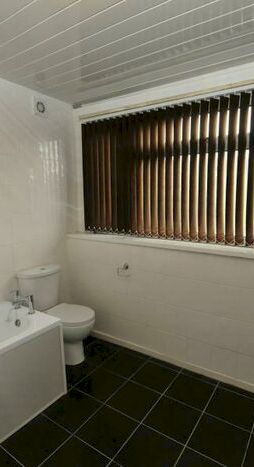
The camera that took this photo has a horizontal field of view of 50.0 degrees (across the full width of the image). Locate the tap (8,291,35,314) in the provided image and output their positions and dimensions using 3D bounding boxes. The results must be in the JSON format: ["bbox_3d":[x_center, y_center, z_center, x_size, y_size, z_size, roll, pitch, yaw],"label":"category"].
[{"bbox_3d":[-0.834,0.539,2.089,0.248,0.148,0.133,4,10,34],"label":"tap"}]

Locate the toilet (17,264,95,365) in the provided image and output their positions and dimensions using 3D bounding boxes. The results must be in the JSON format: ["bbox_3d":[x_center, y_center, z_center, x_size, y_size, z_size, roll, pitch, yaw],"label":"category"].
[{"bbox_3d":[-0.591,0.753,2.508,0.660,0.767,0.388,4,10,34],"label":"toilet"}]

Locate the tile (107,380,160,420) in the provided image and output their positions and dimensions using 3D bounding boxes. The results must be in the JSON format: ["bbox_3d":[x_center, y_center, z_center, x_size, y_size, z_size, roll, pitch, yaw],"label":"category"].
[{"bbox_3d":[0.057,1.208,1.972,0.299,0.012,0.299,4,10,34],"label":"tile"}]

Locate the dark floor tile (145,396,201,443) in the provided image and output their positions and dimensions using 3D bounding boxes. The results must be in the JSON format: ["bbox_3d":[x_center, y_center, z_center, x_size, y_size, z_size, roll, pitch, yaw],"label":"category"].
[{"bbox_3d":[0.306,1.226,1.801,0.299,0.012,0.299,4,10,34],"label":"dark floor tile"}]

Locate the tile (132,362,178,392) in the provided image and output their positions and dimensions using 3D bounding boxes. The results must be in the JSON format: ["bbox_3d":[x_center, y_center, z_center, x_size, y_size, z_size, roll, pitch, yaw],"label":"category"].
[{"bbox_3d":[0.229,1.169,2.219,0.299,0.012,0.299,4,10,34],"label":"tile"}]

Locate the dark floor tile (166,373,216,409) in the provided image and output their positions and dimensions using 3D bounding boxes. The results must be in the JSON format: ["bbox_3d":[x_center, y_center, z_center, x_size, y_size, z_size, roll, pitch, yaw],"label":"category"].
[{"bbox_3d":[0.478,1.188,2.047,0.299,0.012,0.299,4,10,34],"label":"dark floor tile"}]

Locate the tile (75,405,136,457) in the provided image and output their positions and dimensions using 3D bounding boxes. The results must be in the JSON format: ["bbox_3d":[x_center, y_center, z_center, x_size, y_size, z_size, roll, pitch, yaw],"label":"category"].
[{"bbox_3d":[-0.116,1.246,1.726,0.299,0.012,0.299,4,10,34],"label":"tile"}]

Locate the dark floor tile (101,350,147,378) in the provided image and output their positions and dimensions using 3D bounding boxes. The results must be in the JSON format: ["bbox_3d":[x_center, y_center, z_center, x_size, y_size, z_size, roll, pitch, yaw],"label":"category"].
[{"bbox_3d":[-0.020,1.150,2.390,0.299,0.012,0.299,4,10,34],"label":"dark floor tile"}]

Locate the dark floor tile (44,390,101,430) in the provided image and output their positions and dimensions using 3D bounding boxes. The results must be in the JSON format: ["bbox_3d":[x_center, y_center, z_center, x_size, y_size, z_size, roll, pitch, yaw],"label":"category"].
[{"bbox_3d":[-0.365,1.228,1.898,0.299,0.012,0.299,4,10,34],"label":"dark floor tile"}]

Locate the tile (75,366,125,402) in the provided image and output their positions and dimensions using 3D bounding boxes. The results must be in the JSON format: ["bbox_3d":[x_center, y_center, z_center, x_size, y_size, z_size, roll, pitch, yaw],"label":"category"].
[{"bbox_3d":[-0.192,1.189,2.144,0.299,0.012,0.299,4,10,34],"label":"tile"}]

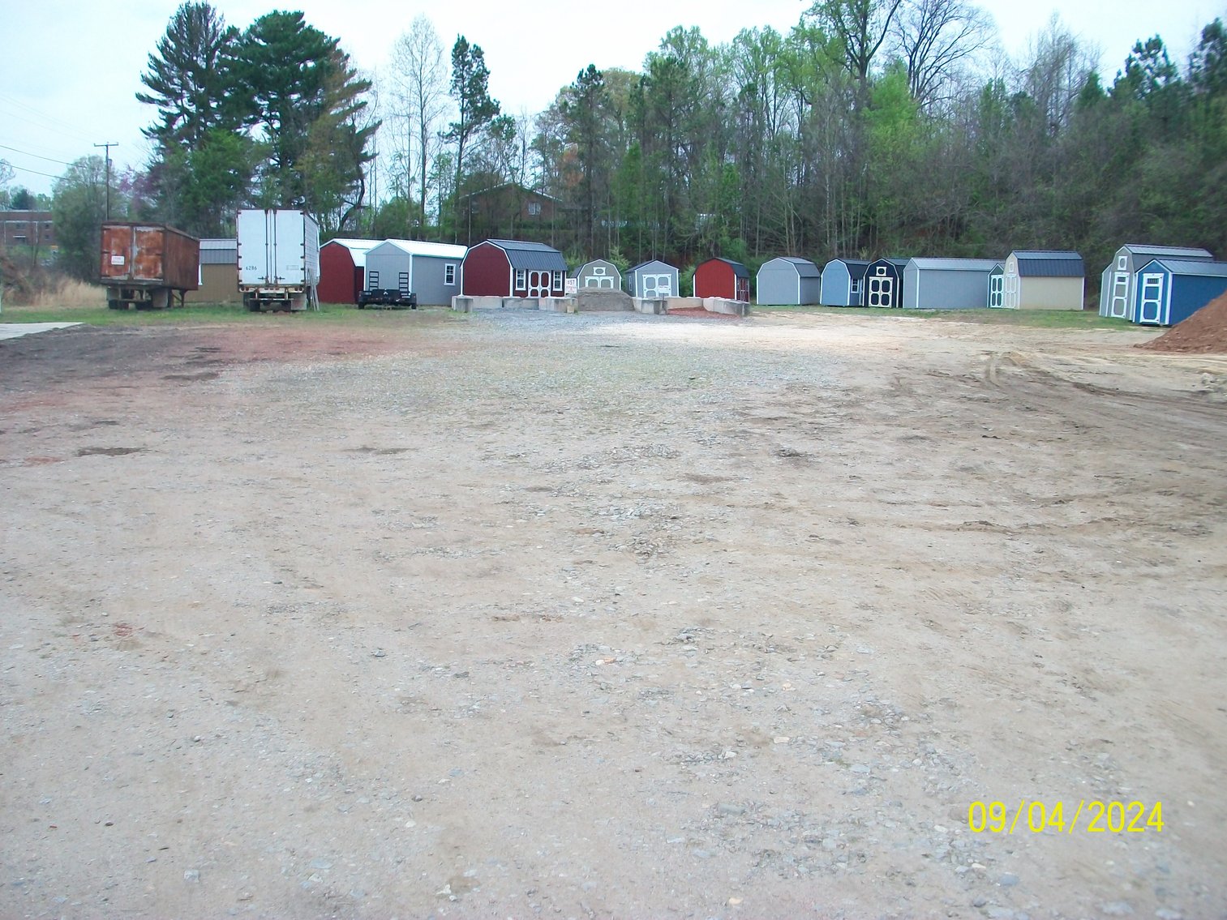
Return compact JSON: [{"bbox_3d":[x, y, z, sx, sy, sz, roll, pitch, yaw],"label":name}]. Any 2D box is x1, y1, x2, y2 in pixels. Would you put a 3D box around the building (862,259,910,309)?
[{"bbox_3d":[18.695,-11.713,79.855,2.536,3.316,4.396,8,11,38],"label":"building"}]

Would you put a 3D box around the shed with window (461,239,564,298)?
[{"bbox_3d":[-5.520,-10.441,67.682,3.671,3.662,5.069,6,10,32],"label":"shed with window"}]

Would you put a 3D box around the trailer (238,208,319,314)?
[{"bbox_3d":[-14.555,-8.701,53.222,2.509,3.907,13.276,-1,9,-11],"label":"trailer"}]

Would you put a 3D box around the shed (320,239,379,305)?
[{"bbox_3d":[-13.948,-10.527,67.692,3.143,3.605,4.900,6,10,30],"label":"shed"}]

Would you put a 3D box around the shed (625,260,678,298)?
[{"bbox_3d":[2.639,-12.390,83.558,3.012,2.965,3.704,0,9,-9],"label":"shed"}]

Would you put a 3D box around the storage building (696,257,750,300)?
[{"bbox_3d":[7.636,-12.518,84.823,3.067,3.296,3.848,4,9,20],"label":"storage building"}]

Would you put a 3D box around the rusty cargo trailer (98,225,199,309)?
[{"bbox_3d":[-21.401,-8.876,56.372,2.448,3.526,12.415,-1,9,-13],"label":"rusty cargo trailer"}]

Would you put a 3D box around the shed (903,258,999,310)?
[{"bbox_3d":[21.427,-10.904,74.768,6.233,3.197,2.512,0,9,-8],"label":"shed"}]

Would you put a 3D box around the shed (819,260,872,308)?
[{"bbox_3d":[16.824,-12.436,84.575,2.461,3.309,4.388,9,12,44],"label":"shed"}]

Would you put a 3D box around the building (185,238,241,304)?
[{"bbox_3d":[-20.286,-10.114,64.786,4.875,3.491,3.050,0,9,-5],"label":"building"}]

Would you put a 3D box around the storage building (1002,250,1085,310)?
[{"bbox_3d":[24.918,-10.411,69.992,3.764,3.454,2.535,0,9,-5],"label":"storage building"}]

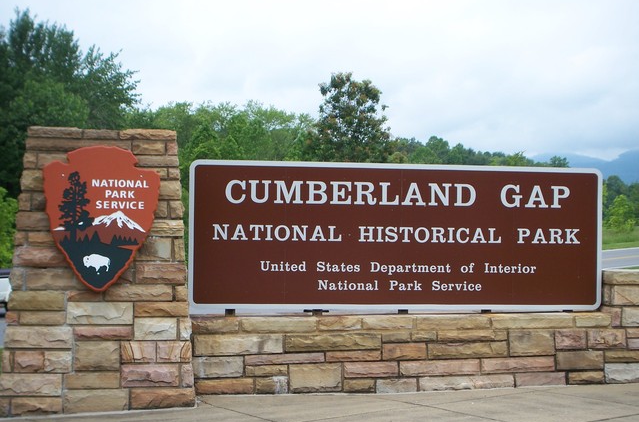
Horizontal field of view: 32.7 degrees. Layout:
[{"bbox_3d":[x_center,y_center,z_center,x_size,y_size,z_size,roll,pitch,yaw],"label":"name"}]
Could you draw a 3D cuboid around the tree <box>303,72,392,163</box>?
[{"bbox_3d":[1.160,-2.100,45.000,4.200,7.400,4.200,1,0,0],"label":"tree"}]

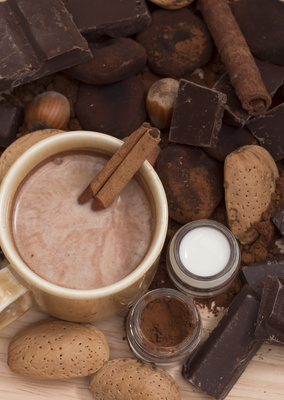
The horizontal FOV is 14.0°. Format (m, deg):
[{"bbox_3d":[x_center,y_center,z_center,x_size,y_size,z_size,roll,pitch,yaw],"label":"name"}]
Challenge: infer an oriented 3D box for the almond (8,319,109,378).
[{"bbox_3d":[-0.035,0.062,0.482,0.041,0.018,0.024,-6,75,-2],"label":"almond"}]

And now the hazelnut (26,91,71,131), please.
[{"bbox_3d":[-0.041,-0.039,0.507,0.019,0.018,0.018,0,75,0],"label":"hazelnut"}]

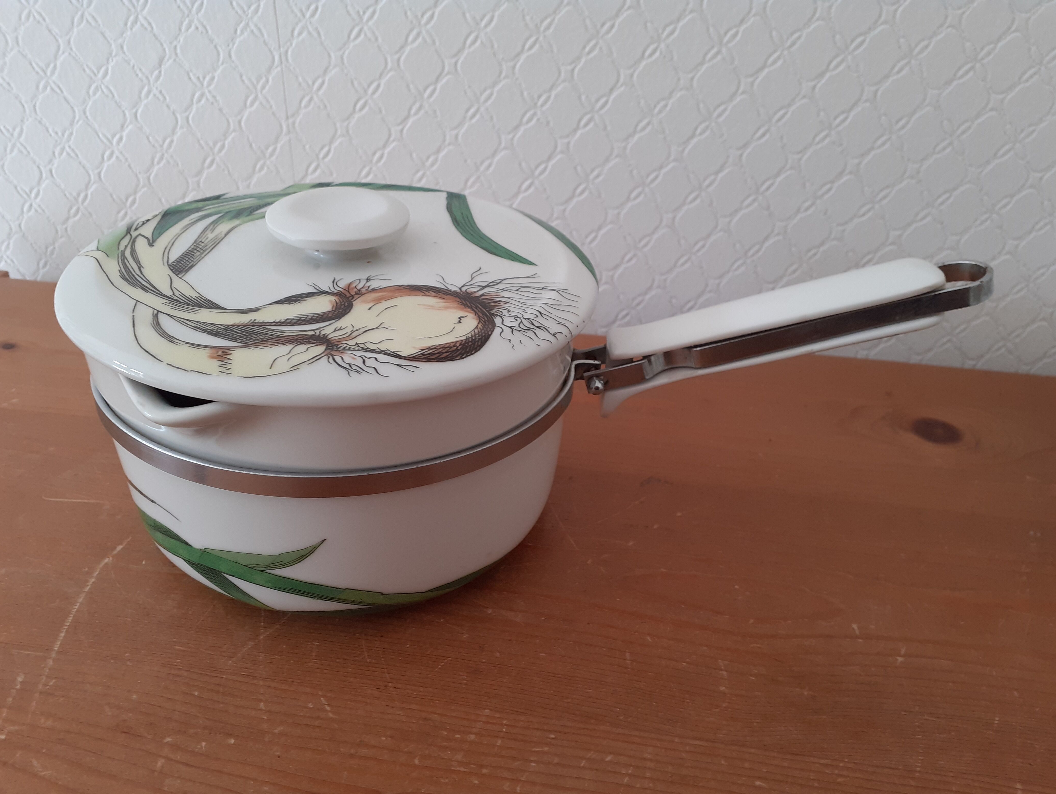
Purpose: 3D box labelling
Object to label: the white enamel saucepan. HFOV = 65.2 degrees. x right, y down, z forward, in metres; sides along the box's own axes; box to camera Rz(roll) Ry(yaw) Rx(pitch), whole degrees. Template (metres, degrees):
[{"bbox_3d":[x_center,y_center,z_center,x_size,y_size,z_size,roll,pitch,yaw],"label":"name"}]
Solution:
[{"bbox_3d":[-0.004,-0.006,0.317,0.316,0.123,0.185,6,32,3],"label":"white enamel saucepan"}]

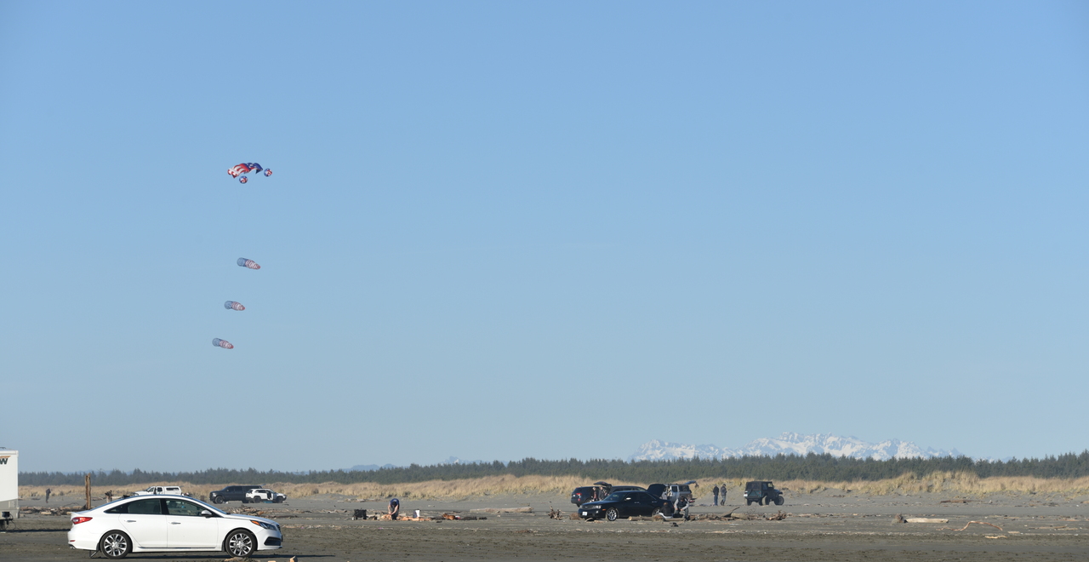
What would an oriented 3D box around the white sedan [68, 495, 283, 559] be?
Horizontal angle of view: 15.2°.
[{"bbox_3d":[-8.329,5.545,92.200,4.850,1.460,1.865,0,-3,-2],"label":"white sedan"}]

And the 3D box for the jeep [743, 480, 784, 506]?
[{"bbox_3d":[17.090,16.553,318.000,1.700,1.850,3.650,-2,-3,32],"label":"jeep"}]

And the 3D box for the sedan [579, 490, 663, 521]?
[{"bbox_3d":[4.052,10.975,199.500,5.000,1.460,1.780,2,-4,-35],"label":"sedan"}]

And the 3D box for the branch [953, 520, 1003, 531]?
[{"bbox_3d":[16.131,9.103,152.000,1.830,0.370,0.400,0,-3,6],"label":"branch"}]

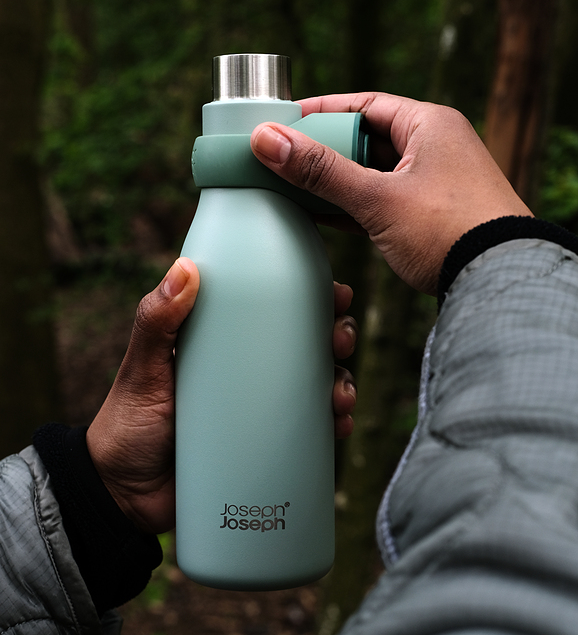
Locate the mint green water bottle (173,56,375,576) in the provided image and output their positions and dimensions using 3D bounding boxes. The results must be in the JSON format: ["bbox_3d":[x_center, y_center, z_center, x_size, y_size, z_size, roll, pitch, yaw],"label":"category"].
[{"bbox_3d":[-0.008,0.001,0.573,0.087,0.230,0.072,0,5,-2],"label":"mint green water bottle"}]

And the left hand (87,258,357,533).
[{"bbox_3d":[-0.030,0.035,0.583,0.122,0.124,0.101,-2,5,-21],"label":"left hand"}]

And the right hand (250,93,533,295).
[{"bbox_3d":[0.043,-0.057,0.563,0.122,0.095,0.106,1,5,17],"label":"right hand"}]

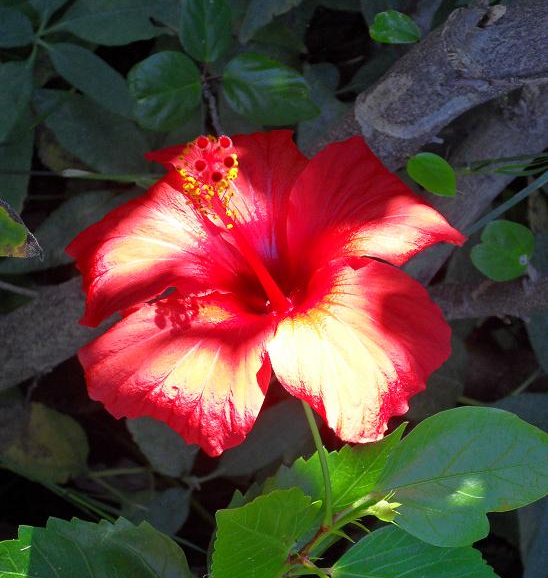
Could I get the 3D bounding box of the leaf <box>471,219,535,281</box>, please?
[{"bbox_3d":[0.090,-0.016,0.665,0.021,0.007,0.024,32,74,11],"label":"leaf"}]

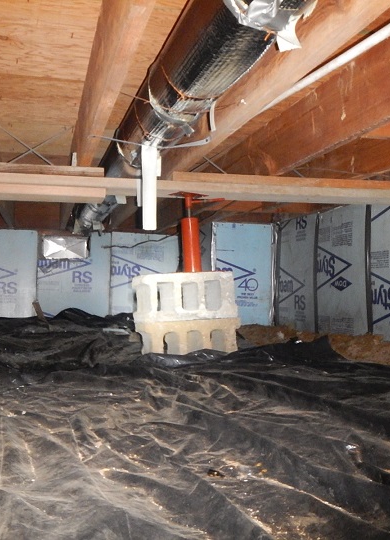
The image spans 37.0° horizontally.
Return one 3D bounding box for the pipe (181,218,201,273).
[{"bbox_3d":[-0.013,-0.105,2.470,0.075,0.232,0.075,-5,-2,0],"label":"pipe"}]

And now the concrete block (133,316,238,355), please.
[{"bbox_3d":[-0.034,0.297,2.445,0.395,0.184,0.193,-1,-2,-17],"label":"concrete block"}]

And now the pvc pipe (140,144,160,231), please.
[{"bbox_3d":[-0.158,-0.288,2.040,0.050,0.300,0.050,0,-2,0],"label":"pvc pipe"}]

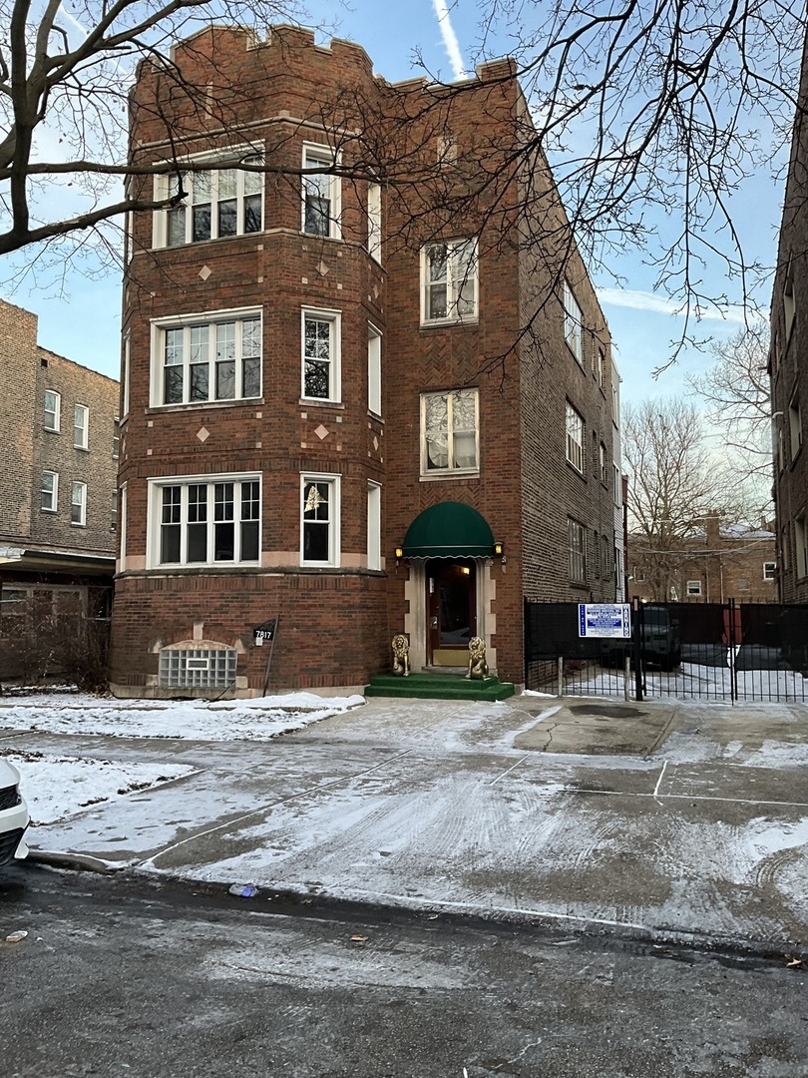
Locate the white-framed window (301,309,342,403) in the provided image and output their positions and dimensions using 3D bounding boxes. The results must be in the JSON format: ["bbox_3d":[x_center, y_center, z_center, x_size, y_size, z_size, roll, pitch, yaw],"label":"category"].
[{"bbox_3d":[-1.508,-3.339,16.429,0.758,1.683,0.160,2,-5,-25],"label":"white-framed window"}]

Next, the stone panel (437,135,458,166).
[{"bbox_3d":[0.883,-7.816,18.198,0.416,0.615,0.089,-2,-5,19],"label":"stone panel"}]

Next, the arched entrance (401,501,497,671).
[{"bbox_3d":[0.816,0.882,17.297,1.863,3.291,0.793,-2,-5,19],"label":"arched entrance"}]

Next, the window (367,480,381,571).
[{"bbox_3d":[-0.604,-0.246,17.173,0.160,1.681,0.767,-2,-5,18],"label":"window"}]

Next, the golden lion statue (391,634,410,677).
[{"bbox_3d":[-0.045,2.246,17.357,0.337,0.763,0.446,-1,-5,7],"label":"golden lion statue"}]

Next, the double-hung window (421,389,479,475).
[{"bbox_3d":[0.900,-2.045,17.533,1.190,1.647,0.140,-2,-5,19],"label":"double-hung window"}]

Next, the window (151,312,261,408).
[{"bbox_3d":[-3.686,-3.363,16.893,2.389,1.715,0.198,-2,-5,19],"label":"window"}]

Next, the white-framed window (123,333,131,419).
[{"bbox_3d":[-5.376,-3.214,17.716,0.160,1.683,0.763,2,-5,-25],"label":"white-framed window"}]

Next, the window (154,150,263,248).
[{"bbox_3d":[-3.643,-6.384,16.884,2.415,1.723,0.160,-2,-5,19],"label":"window"}]

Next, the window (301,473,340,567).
[{"bbox_3d":[-1.537,-0.320,16.468,0.783,1.695,0.198,2,-5,-26],"label":"window"}]

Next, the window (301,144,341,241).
[{"bbox_3d":[-1.549,-6.502,16.967,0.783,1.754,0.198,2,-5,-26],"label":"window"}]

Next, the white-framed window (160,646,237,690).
[{"bbox_3d":[-3.688,2.320,16.213,1.580,0.660,0.110,-2,-5,19],"label":"white-framed window"}]

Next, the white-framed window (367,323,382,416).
[{"bbox_3d":[-0.603,-3.254,17.469,0.160,1.683,0.769,-2,-5,18],"label":"white-framed window"}]

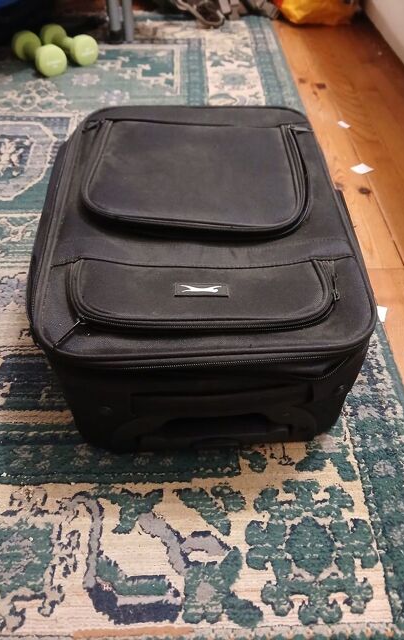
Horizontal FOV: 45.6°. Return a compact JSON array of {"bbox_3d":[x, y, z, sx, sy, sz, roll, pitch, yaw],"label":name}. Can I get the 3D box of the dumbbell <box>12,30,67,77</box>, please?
[{"bbox_3d":[-0.476,-0.779,1.405,0.077,0.077,0.197,-33,57,-26],"label":"dumbbell"}]

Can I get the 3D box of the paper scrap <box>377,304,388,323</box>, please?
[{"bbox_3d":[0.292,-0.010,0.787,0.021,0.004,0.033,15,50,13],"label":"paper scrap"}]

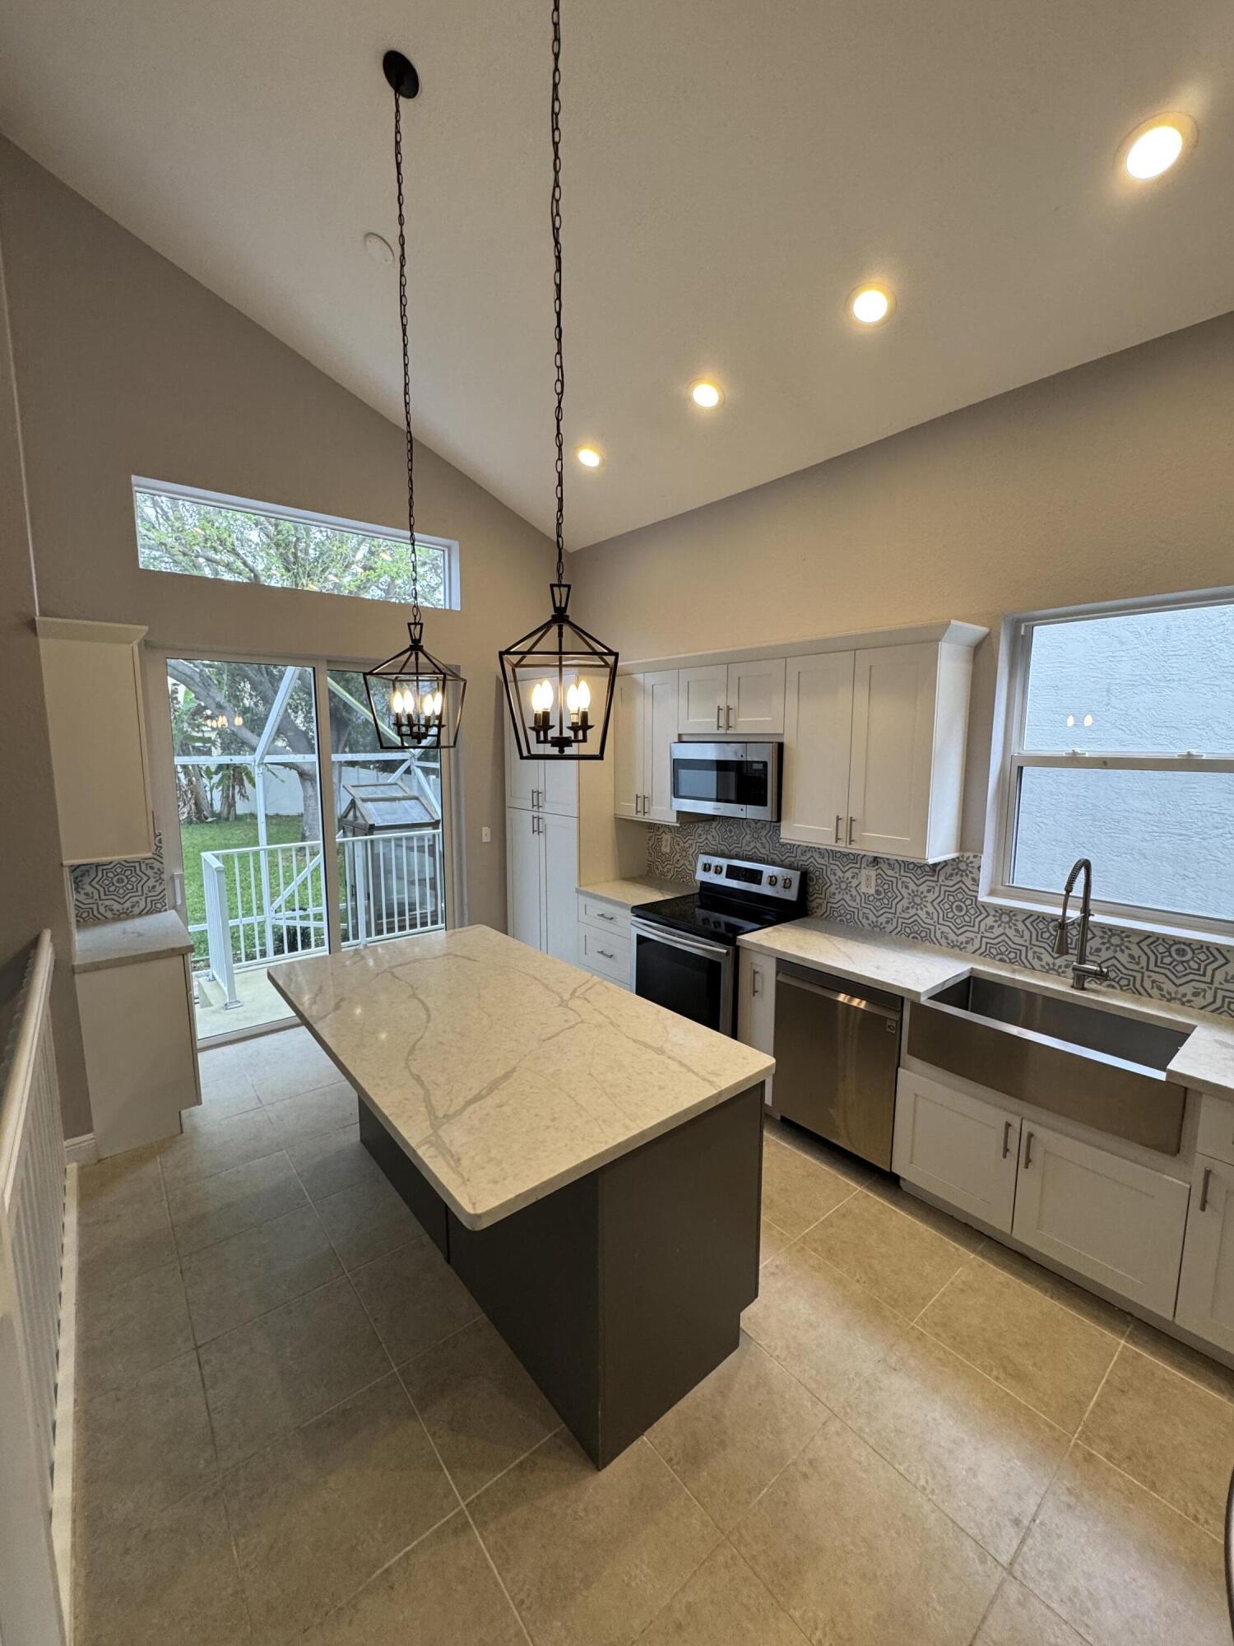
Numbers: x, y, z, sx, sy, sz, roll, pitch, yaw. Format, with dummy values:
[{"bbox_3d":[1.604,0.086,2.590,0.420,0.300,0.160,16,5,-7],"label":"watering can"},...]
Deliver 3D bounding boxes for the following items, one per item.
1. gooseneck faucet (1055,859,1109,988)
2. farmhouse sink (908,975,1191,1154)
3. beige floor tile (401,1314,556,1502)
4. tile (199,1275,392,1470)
[{"bbox_3d":[1.745,0.403,2.497,0.260,0.515,0.150,-6,10,-39],"label":"gooseneck faucet"},{"bbox_3d":[1.591,0.816,2.441,0.505,0.240,0.830,-6,10,-39],"label":"farmhouse sink"},{"bbox_3d":[-0.349,1.676,1.999,0.457,0.012,0.457,-6,10,-39],"label":"beige floor tile"},{"bbox_3d":[-0.997,1.667,2.064,0.457,0.012,0.457,-6,10,-39],"label":"tile"}]

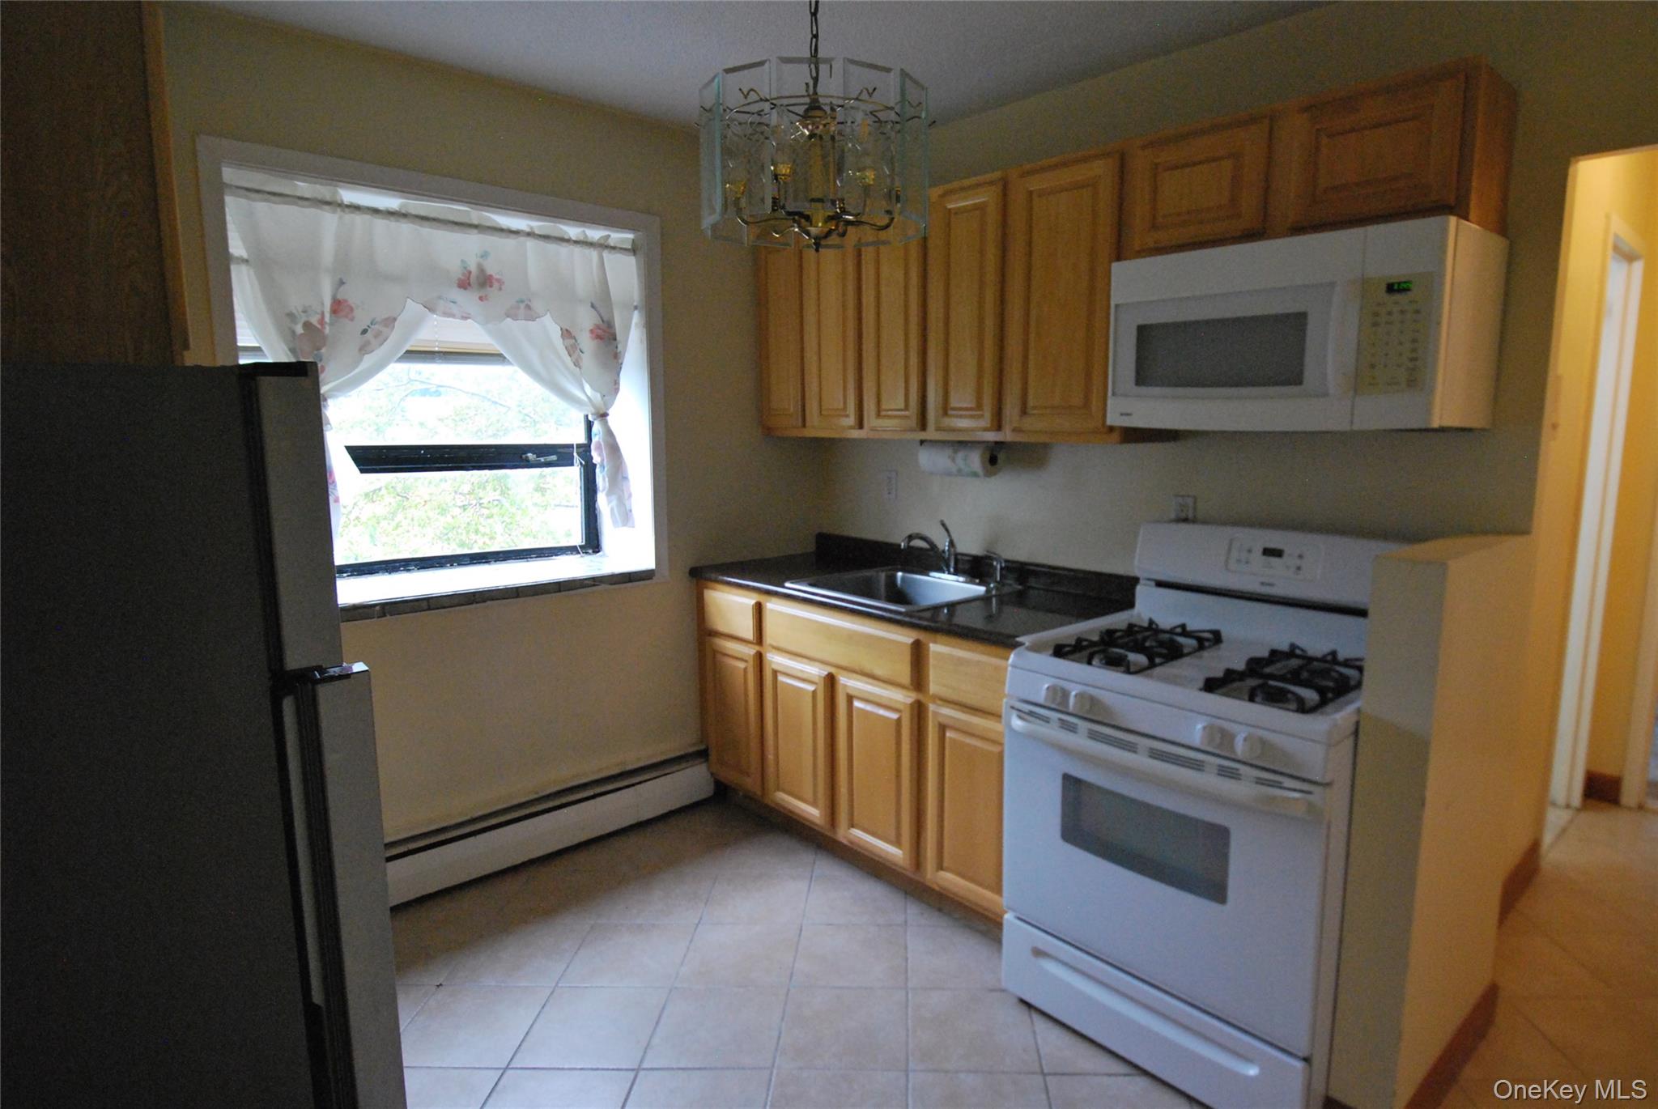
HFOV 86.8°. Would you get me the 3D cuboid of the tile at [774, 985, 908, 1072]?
[{"bbox_3d":[0.042,1.185,2.186,0.311,0.010,0.305,-1,10,3],"label":"tile"}]

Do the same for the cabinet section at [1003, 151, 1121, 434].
[{"bbox_3d":[0.773,-0.736,2.591,0.335,0.740,0.368,-9,12,-42],"label":"cabinet section"}]

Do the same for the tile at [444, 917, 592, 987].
[{"bbox_3d":[-0.884,1.151,2.524,0.311,0.010,0.305,-1,10,3],"label":"tile"}]

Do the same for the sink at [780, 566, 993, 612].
[{"bbox_3d":[0.240,0.192,2.953,0.500,0.180,0.590,-11,13,-42],"label":"sink"}]

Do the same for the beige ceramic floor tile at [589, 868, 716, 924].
[{"bbox_3d":[-0.547,1.096,2.791,0.311,0.010,0.305,-1,10,3],"label":"beige ceramic floor tile"}]

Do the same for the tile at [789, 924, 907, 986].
[{"bbox_3d":[0.063,1.133,2.468,0.309,0.010,0.301,0,9,3],"label":"tile"}]

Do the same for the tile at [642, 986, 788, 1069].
[{"bbox_3d":[-0.273,1.191,2.201,0.311,0.010,0.305,-1,10,3],"label":"tile"}]

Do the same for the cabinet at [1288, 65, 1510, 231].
[{"bbox_3d":[1.282,-0.867,1.986,0.325,0.310,0.380,-8,12,-42],"label":"cabinet"}]

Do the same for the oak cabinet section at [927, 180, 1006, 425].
[{"bbox_3d":[0.542,-0.772,2.839,0.335,0.740,0.310,-9,12,-42],"label":"oak cabinet section"}]

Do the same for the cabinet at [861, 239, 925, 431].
[{"bbox_3d":[0.327,-0.800,3.057,0.325,0.765,0.300,-8,12,-42],"label":"cabinet"}]

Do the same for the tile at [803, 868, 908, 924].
[{"bbox_3d":[0.077,1.085,2.755,0.311,0.010,0.305,-1,10,3],"label":"tile"}]

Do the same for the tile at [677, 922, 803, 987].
[{"bbox_3d":[-0.247,1.140,2.487,0.311,0.010,0.305,-1,10,3],"label":"tile"}]

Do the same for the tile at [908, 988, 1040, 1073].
[{"bbox_3d":[0.350,1.176,2.167,0.307,0.010,0.300,0,9,4],"label":"tile"}]

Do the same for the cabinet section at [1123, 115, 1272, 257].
[{"bbox_3d":[1.022,-0.923,2.283,0.335,0.280,0.373,-9,12,-42],"label":"cabinet section"}]

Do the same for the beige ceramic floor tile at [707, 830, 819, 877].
[{"bbox_3d":[-0.227,1.042,3.054,0.311,0.010,0.305,-1,10,3],"label":"beige ceramic floor tile"}]

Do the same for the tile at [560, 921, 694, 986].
[{"bbox_3d":[-0.559,1.137,2.484,0.309,0.010,0.301,0,9,3],"label":"tile"}]

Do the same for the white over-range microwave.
[{"bbox_3d":[1.131,-0.522,2.151,0.405,0.413,0.748,-8,12,-42],"label":"white over-range microwave"}]

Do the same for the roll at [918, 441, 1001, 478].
[{"bbox_3d":[0.439,-0.322,2.970,0.118,0.118,0.270,-8,12,-42],"label":"roll"}]

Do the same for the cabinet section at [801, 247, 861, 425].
[{"bbox_3d":[0.128,-0.836,3.285,0.335,0.740,0.307,-9,12,-42],"label":"cabinet section"}]

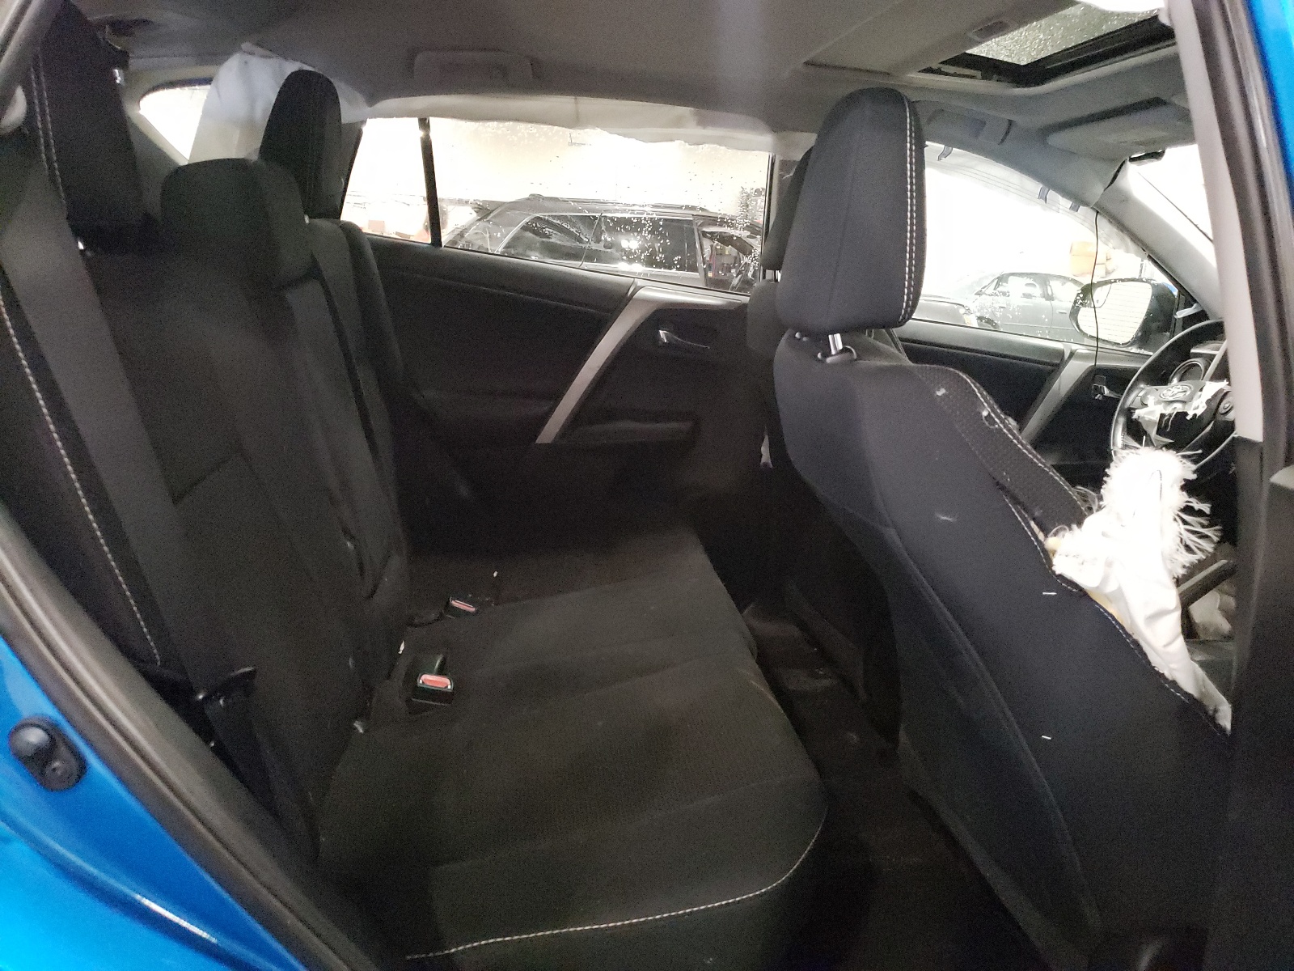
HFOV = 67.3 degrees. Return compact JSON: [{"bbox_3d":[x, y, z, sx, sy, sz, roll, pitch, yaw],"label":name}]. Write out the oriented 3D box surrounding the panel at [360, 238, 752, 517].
[{"bbox_3d":[-0.177,-0.180,2.119,0.920,0.660,0.120,2,15,-7],"label":"panel"}]

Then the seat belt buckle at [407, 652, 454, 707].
[{"bbox_3d":[-0.297,0.271,1.345,0.049,0.068,0.030,2,47,-7],"label":"seat belt buckle"}]

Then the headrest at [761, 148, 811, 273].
[{"bbox_3d":[0.318,-0.513,1.782,0.135,0.250,0.270,2,15,-7],"label":"headrest"}]

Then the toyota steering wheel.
[{"bbox_3d":[1.106,-0.171,1.984,0.130,0.370,0.370,25,11,-13],"label":"toyota steering wheel"}]

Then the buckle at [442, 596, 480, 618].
[{"bbox_3d":[-0.306,0.201,1.601,0.048,0.055,0.028,13,14,7],"label":"buckle"}]

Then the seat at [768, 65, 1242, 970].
[{"bbox_3d":[0.578,0.130,1.224,0.840,1.120,0.530,2,15,-7],"label":"seat"}]

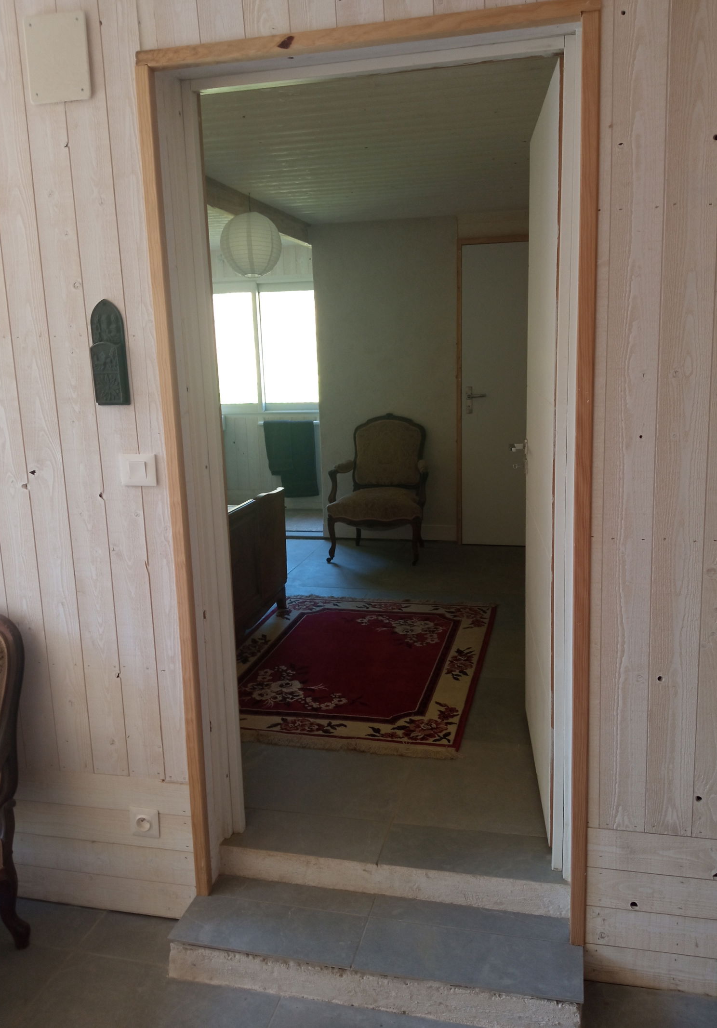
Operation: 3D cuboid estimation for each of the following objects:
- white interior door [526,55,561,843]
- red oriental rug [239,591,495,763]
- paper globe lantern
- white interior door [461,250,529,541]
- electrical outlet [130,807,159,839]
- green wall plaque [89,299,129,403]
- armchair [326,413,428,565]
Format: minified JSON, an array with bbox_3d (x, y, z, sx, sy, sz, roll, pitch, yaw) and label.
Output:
[{"bbox_3d":[0.569,-0.147,2.442,0.039,2.009,0.859,0,12,8],"label":"white interior door"},{"bbox_3d":[-0.040,0.652,3.659,1.182,0.012,1.665,1,12,15],"label":"red oriental rug"},{"bbox_3d":[-0.571,-1.448,4.338,0.343,0.340,0.343,1,12,13],"label":"paper globe lantern"},{"bbox_3d":[1.081,-0.762,5.333,0.778,2.005,0.039,1,12,13],"label":"white interior door"},{"bbox_3d":[-0.595,0.862,2.244,0.085,0.085,0.013,1,12,13],"label":"electrical outlet"},{"bbox_3d":[-0.618,-0.395,1.965,0.092,0.252,0.037,1,12,13],"label":"green wall plaque"},{"bbox_3d":[0.155,-0.187,5.391,0.645,0.936,0.591,2,12,18],"label":"armchair"}]

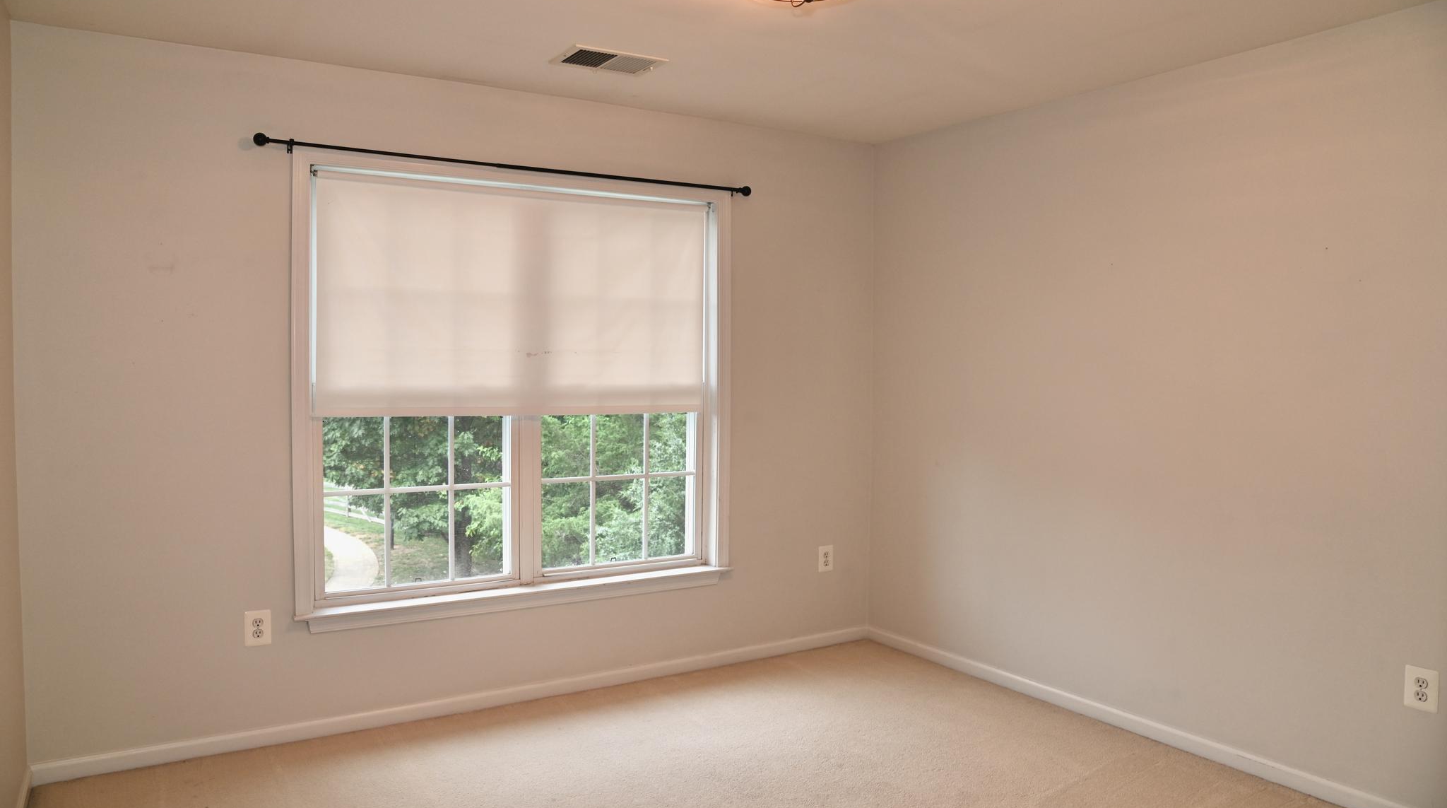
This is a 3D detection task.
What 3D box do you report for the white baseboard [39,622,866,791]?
[{"bbox_3d":[-0.720,1.156,3.900,3.400,0.073,0.016,-1,2,-32],"label":"white baseboard"}]

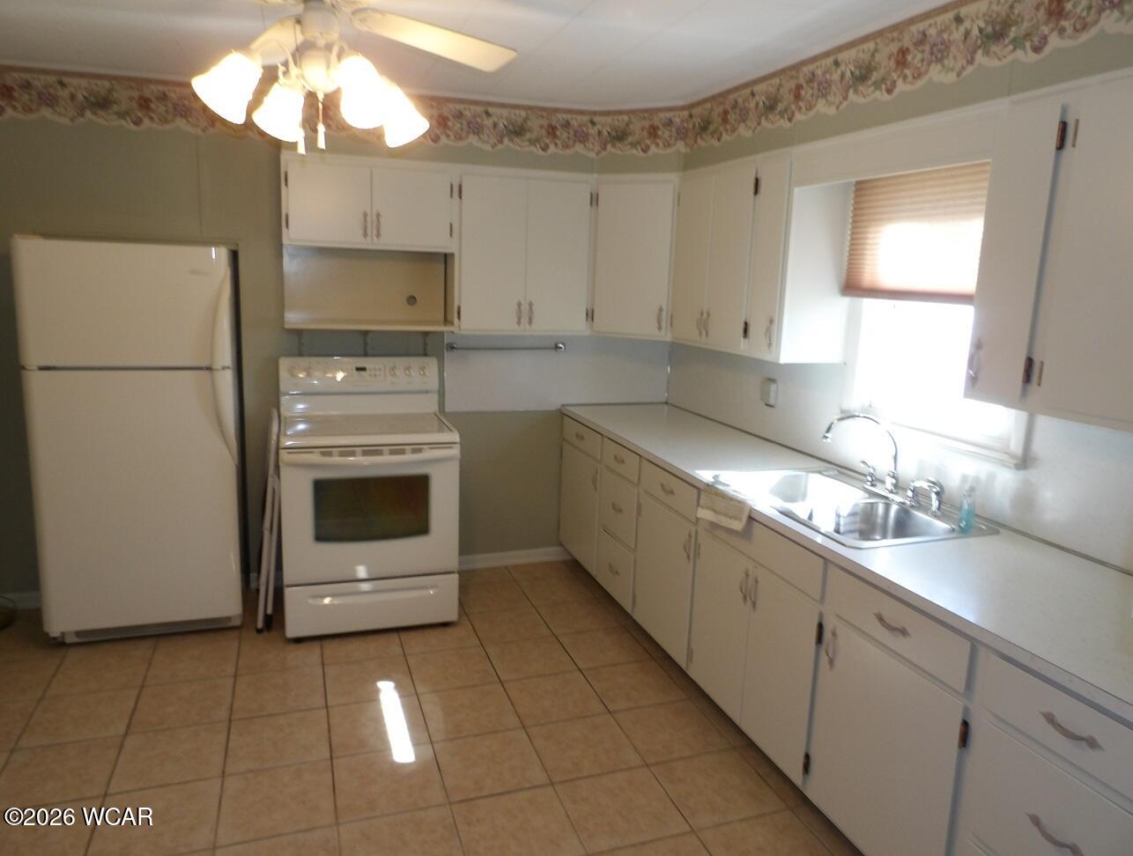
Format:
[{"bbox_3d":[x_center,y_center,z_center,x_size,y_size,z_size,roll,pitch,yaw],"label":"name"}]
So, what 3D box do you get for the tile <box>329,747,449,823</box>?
[{"bbox_3d":[-0.572,1.140,2.437,0.330,0.010,0.330,-2,11,-19],"label":"tile"}]

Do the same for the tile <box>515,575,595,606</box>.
[{"bbox_3d":[-0.060,0.865,3.998,0.330,0.010,0.330,-2,11,-19],"label":"tile"}]

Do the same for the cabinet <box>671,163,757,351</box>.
[{"bbox_3d":[0.777,-0.752,3.366,0.307,0.769,0.676,-2,11,-19],"label":"cabinet"}]

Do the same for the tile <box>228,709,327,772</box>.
[{"bbox_3d":[-0.984,1.071,2.596,0.323,0.010,0.323,-2,11,-19],"label":"tile"}]

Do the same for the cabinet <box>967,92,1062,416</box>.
[{"bbox_3d":[1.282,-0.455,1.984,0.300,0.770,0.200,-1,11,-18],"label":"cabinet"}]

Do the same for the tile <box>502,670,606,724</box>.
[{"bbox_3d":[-0.051,1.067,2.985,0.332,0.012,0.332,-2,11,-19],"label":"tile"}]

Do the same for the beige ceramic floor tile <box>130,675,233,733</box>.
[{"bbox_3d":[-1.425,1.034,2.827,0.330,0.010,0.330,-2,11,-19],"label":"beige ceramic floor tile"}]

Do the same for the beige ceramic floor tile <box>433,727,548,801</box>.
[{"bbox_3d":[-0.252,1.112,2.506,0.323,0.010,0.323,-2,11,-19],"label":"beige ceramic floor tile"}]

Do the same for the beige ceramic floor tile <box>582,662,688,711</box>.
[{"bbox_3d":[0.268,1.039,3.040,0.328,0.010,0.321,-2,11,-19],"label":"beige ceramic floor tile"}]

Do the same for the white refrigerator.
[{"bbox_3d":[-1.884,0.033,3.430,0.750,1.660,0.720,-2,11,-19],"label":"white refrigerator"}]

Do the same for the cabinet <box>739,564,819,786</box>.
[{"bbox_3d":[0.948,0.738,2.460,0.611,0.568,0.370,-2,11,-19],"label":"cabinet"}]

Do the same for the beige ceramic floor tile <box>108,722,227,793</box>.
[{"bbox_3d":[-1.315,1.096,2.520,0.330,0.010,0.330,-2,11,-19],"label":"beige ceramic floor tile"}]

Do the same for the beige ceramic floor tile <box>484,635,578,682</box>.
[{"bbox_3d":[-0.162,1.006,3.297,0.332,0.012,0.332,-2,11,-19],"label":"beige ceramic floor tile"}]

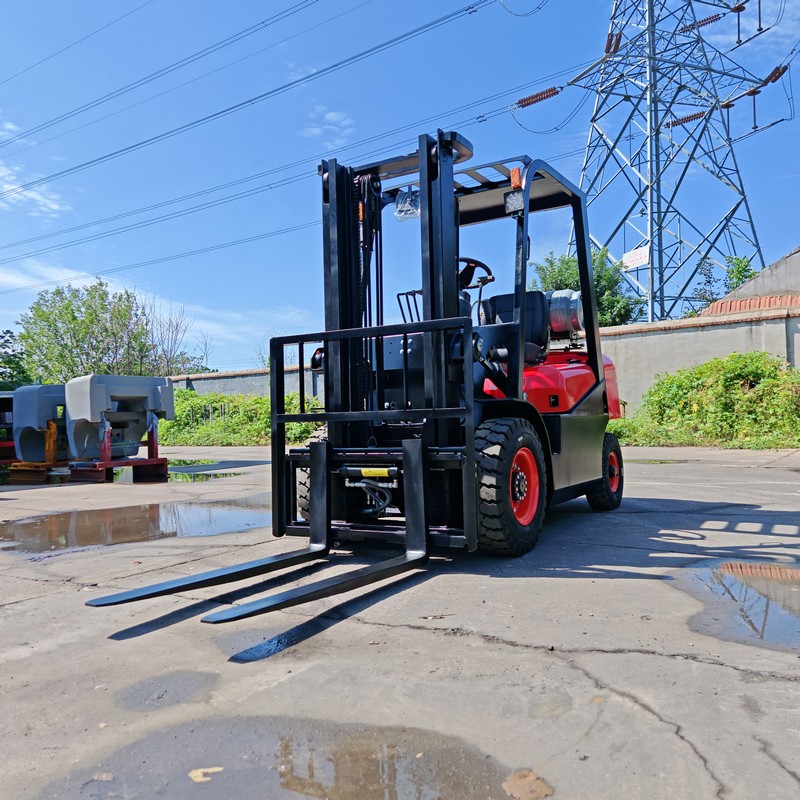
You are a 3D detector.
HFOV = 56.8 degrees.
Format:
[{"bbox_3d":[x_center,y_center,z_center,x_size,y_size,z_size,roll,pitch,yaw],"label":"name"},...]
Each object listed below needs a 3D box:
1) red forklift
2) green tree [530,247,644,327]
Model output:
[{"bbox_3d":[0.193,-0.274,4.093,1.200,2.120,3.924,-2,-1,31],"label":"red forklift"},{"bbox_3d":[4.992,-1.603,20.044,3.083,5.029,3.083,-2,-1,0],"label":"green tree"}]

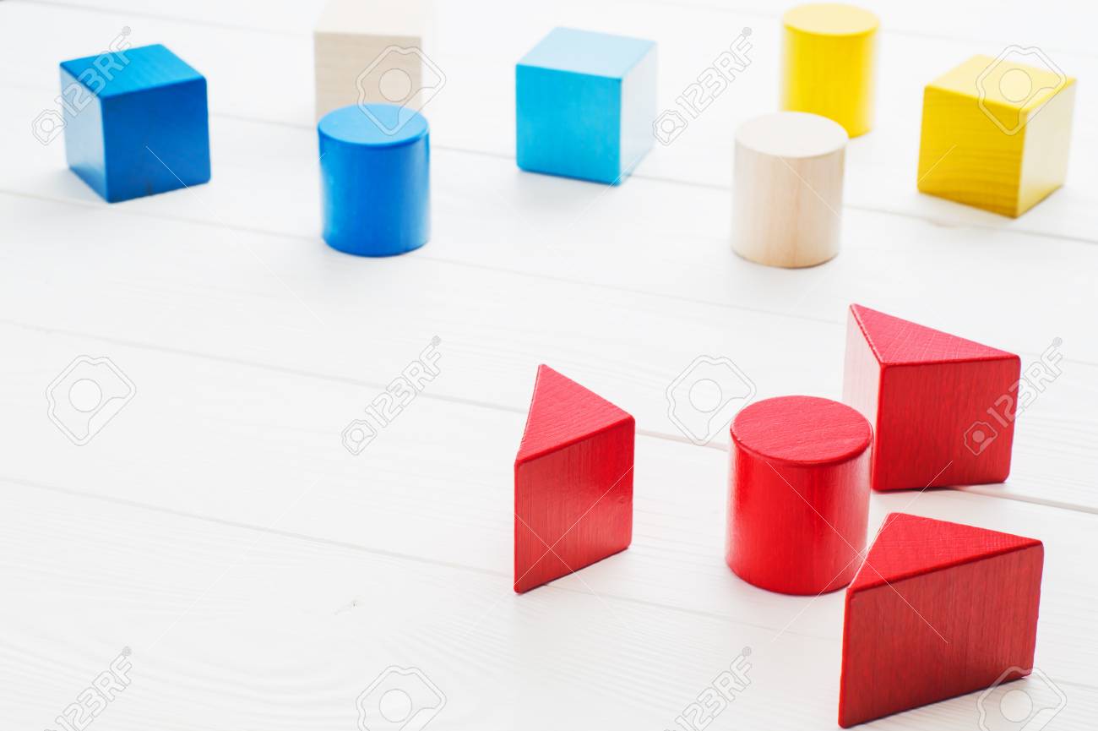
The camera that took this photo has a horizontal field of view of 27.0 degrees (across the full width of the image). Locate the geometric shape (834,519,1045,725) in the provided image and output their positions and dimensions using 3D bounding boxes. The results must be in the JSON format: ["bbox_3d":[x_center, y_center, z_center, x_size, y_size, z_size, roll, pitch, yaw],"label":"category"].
[{"bbox_3d":[0.087,0.058,0.546,0.054,0.038,0.026,-11,30,-21],"label":"geometric shape"}]

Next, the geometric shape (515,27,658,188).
[{"bbox_3d":[0.014,-0.095,0.835,0.040,0.040,0.040,10,29,18],"label":"geometric shape"}]

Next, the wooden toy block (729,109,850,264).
[{"bbox_3d":[0.080,-0.059,0.766,0.037,0.041,0.037,3,28,6],"label":"wooden toy block"}]

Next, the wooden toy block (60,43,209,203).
[{"bbox_3d":[-0.148,-0.087,0.820,0.040,0.040,0.040,-16,31,-27],"label":"wooden toy block"}]

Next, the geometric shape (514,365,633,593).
[{"bbox_3d":[-0.005,0.029,0.600,0.039,0.039,0.038,-20,33,-33],"label":"geometric shape"}]

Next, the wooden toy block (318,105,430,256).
[{"bbox_3d":[-0.059,-0.063,0.774,0.037,0.041,0.037,-2,28,-4],"label":"wooden toy block"}]

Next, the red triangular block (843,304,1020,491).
[{"bbox_3d":[0.106,0.008,0.641,0.039,0.039,0.038,-4,28,-7],"label":"red triangular block"}]

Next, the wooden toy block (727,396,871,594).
[{"bbox_3d":[0.065,0.033,0.592,0.036,0.040,0.036,3,28,6],"label":"wooden toy block"}]

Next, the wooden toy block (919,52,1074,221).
[{"bbox_3d":[0.159,-0.081,0.811,0.040,0.040,0.040,19,33,31],"label":"wooden toy block"}]

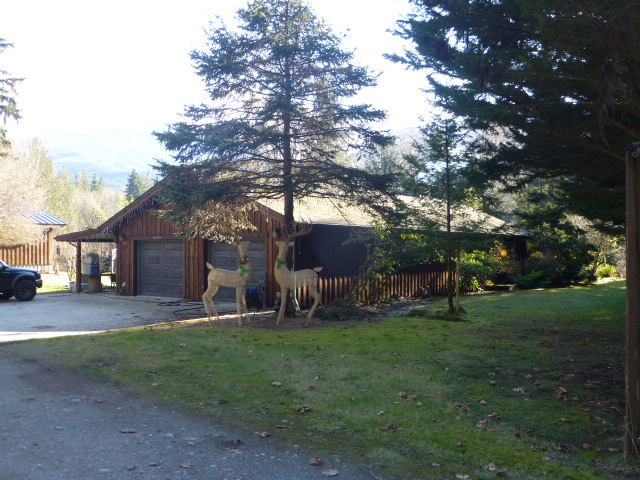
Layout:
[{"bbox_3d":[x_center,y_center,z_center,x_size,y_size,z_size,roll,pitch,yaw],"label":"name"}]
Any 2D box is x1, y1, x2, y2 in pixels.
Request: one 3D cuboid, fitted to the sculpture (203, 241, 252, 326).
[{"bbox_3d":[-2.060,0.953,14.000,1.060,1.880,0.450,0,-1,15],"label":"sculpture"}]

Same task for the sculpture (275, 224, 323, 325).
[{"bbox_3d":[-0.475,0.796,13.900,1.070,2.180,0.550,0,-1,2],"label":"sculpture"}]

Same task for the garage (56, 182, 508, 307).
[{"bbox_3d":[-0.697,-0.042,29.262,13.495,4.531,17.139,-1,-1,38],"label":"garage"}]

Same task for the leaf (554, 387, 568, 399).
[{"bbox_3d":[2.689,1.698,7.000,0.160,0.080,0.140,0,-1,18],"label":"leaf"}]

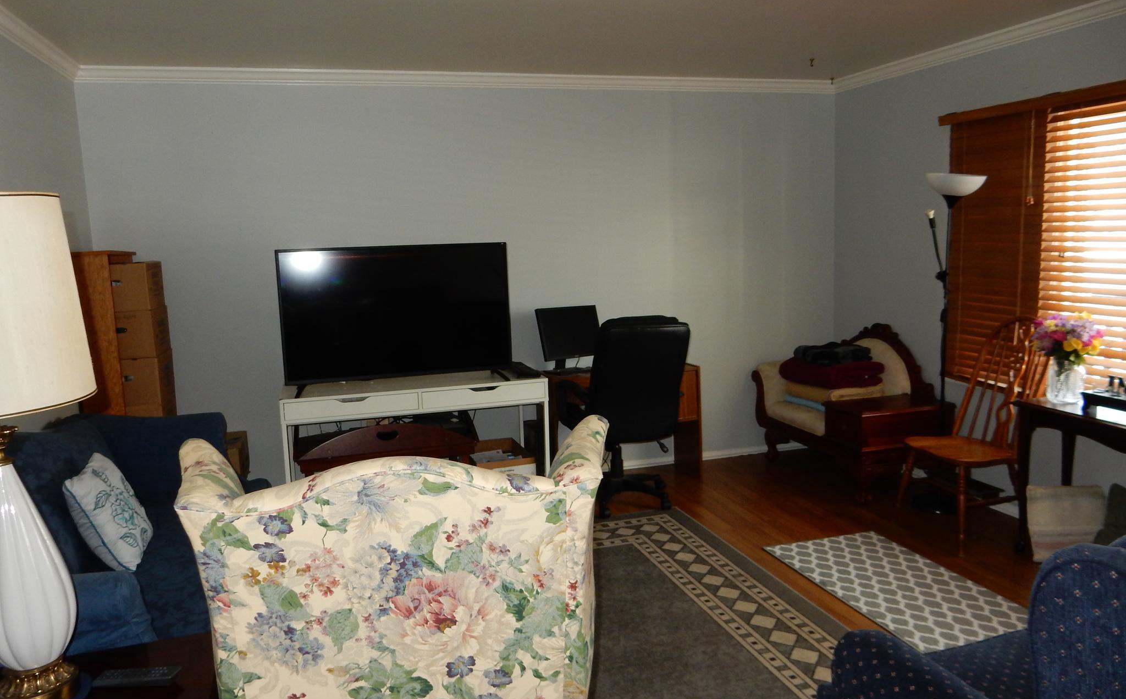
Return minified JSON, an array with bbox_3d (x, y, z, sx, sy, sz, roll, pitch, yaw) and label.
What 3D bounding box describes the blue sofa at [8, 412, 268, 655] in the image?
[{"bbox_3d":[-1.443,0.733,2.795,0.820,0.910,1.450,-4,9,-11],"label":"blue sofa"}]

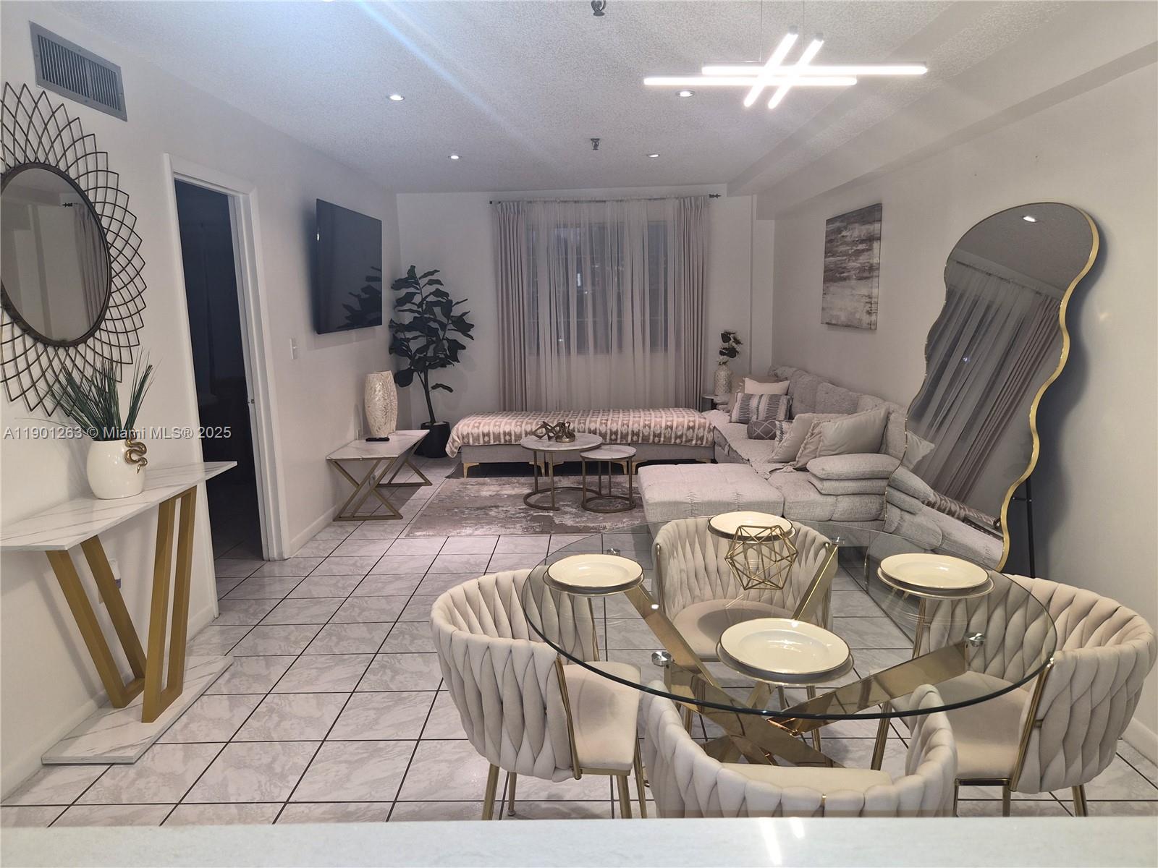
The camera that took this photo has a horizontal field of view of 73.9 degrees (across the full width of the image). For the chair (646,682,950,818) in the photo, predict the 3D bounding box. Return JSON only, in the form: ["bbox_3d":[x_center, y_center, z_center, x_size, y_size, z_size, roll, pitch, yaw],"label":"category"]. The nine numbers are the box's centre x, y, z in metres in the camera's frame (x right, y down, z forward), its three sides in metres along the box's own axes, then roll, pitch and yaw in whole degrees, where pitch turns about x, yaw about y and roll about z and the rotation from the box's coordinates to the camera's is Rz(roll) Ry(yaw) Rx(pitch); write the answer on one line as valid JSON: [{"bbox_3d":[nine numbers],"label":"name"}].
[{"bbox_3d":[0.380,0.829,1.390,0.550,0.760,0.550,0,10,8],"label":"chair"}]

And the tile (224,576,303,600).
[{"bbox_3d":[-1.655,0.819,4.079,0.322,0.010,0.322,-1,10,1],"label":"tile"}]

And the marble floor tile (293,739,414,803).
[{"bbox_3d":[-0.705,1.072,2.450,0.322,0.010,0.322,-1,10,1],"label":"marble floor tile"}]

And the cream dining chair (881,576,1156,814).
[{"bbox_3d":[0.980,0.752,1.781,0.500,0.760,0.550,-1,10,1],"label":"cream dining chair"}]

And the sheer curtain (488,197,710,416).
[{"bbox_3d":[0.233,-1.017,7.361,2.000,2.370,0.120,-1,10,1],"label":"sheer curtain"}]

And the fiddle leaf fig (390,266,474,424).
[{"bbox_3d":[-1.362,-0.807,7.291,0.700,1.560,0.680,-1,10,1],"label":"fiddle leaf fig"}]

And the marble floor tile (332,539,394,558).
[{"bbox_3d":[-1.318,0.702,4.715,0.322,0.010,0.322,-1,10,1],"label":"marble floor tile"}]

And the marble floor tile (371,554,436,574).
[{"bbox_3d":[-0.995,0.745,4.350,0.318,0.010,0.318,-1,10,1],"label":"marble floor tile"}]

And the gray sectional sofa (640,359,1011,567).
[{"bbox_3d":[1.076,0.059,5.499,1.430,0.860,3.090,-1,10,1],"label":"gray sectional sofa"}]

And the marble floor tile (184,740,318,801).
[{"bbox_3d":[-1.012,1.062,2.413,0.314,0.013,0.314,-1,10,1],"label":"marble floor tile"}]

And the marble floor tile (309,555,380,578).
[{"bbox_3d":[-1.298,0.744,4.312,0.314,0.013,0.314,-1,10,1],"label":"marble floor tile"}]

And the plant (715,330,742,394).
[{"bbox_3d":[1.366,-0.650,7.041,0.250,0.592,0.220,-1,10,1],"label":"plant"}]

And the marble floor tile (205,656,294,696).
[{"bbox_3d":[-1.346,0.977,3.107,0.322,0.010,0.322,-1,10,1],"label":"marble floor tile"}]

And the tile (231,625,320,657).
[{"bbox_3d":[-1.315,0.907,3.366,0.314,0.013,0.314,-1,10,1],"label":"tile"}]

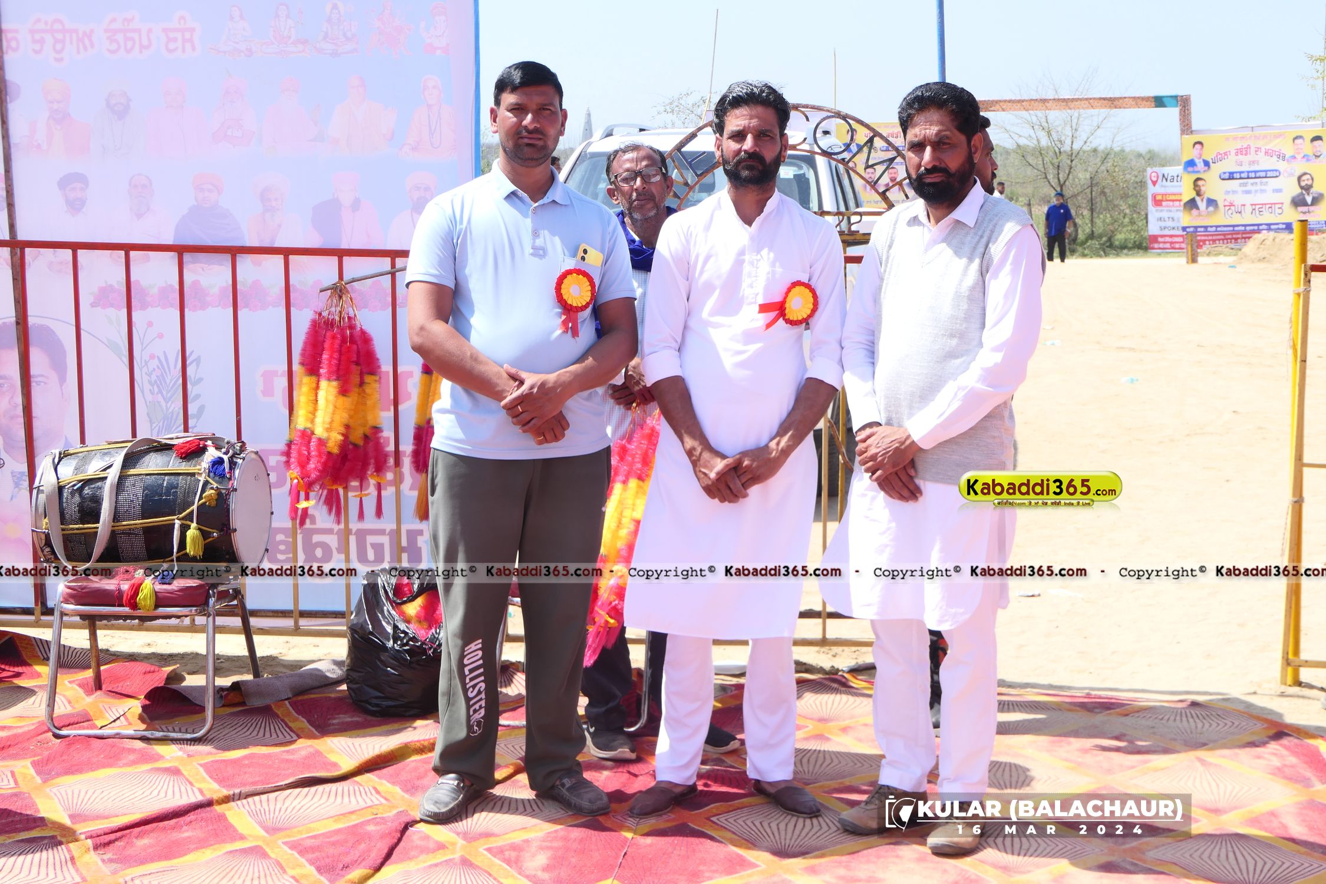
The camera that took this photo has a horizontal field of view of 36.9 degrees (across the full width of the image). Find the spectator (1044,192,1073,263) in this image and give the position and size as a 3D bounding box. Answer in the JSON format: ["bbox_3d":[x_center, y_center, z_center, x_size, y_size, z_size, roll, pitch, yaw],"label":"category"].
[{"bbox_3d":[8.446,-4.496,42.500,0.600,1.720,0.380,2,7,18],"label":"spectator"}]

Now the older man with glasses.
[{"bbox_3d":[-0.032,0.010,5.315,0.480,1.610,0.320,0,7,-1],"label":"older man with glasses"}]

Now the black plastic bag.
[{"bbox_3d":[-0.756,0.555,5.766,0.360,0.420,0.330,-1,7,-6],"label":"black plastic bag"}]

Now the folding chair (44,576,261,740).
[{"bbox_3d":[-1.447,0.398,5.651,0.465,0.760,0.500,0,7,3],"label":"folding chair"}]

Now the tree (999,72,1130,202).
[{"bbox_3d":[9.462,-6.563,47.000,3.250,4.400,3.100,1,7,12],"label":"tree"}]

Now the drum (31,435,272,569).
[{"bbox_3d":[-1.437,0.175,5.613,0.575,0.360,0.360,1,7,8],"label":"drum"}]

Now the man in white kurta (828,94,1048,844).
[{"bbox_3d":[0.613,0.045,4.561,0.500,1.720,0.370,3,7,22],"label":"man in white kurta"}]

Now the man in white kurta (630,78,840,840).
[{"bbox_3d":[0.166,0.015,4.771,0.525,1.730,0.360,0,7,-3],"label":"man in white kurta"}]

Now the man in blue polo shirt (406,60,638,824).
[{"bbox_3d":[-0.344,-0.001,4.735,0.545,1.770,0.370,-1,7,-7],"label":"man in blue polo shirt"}]

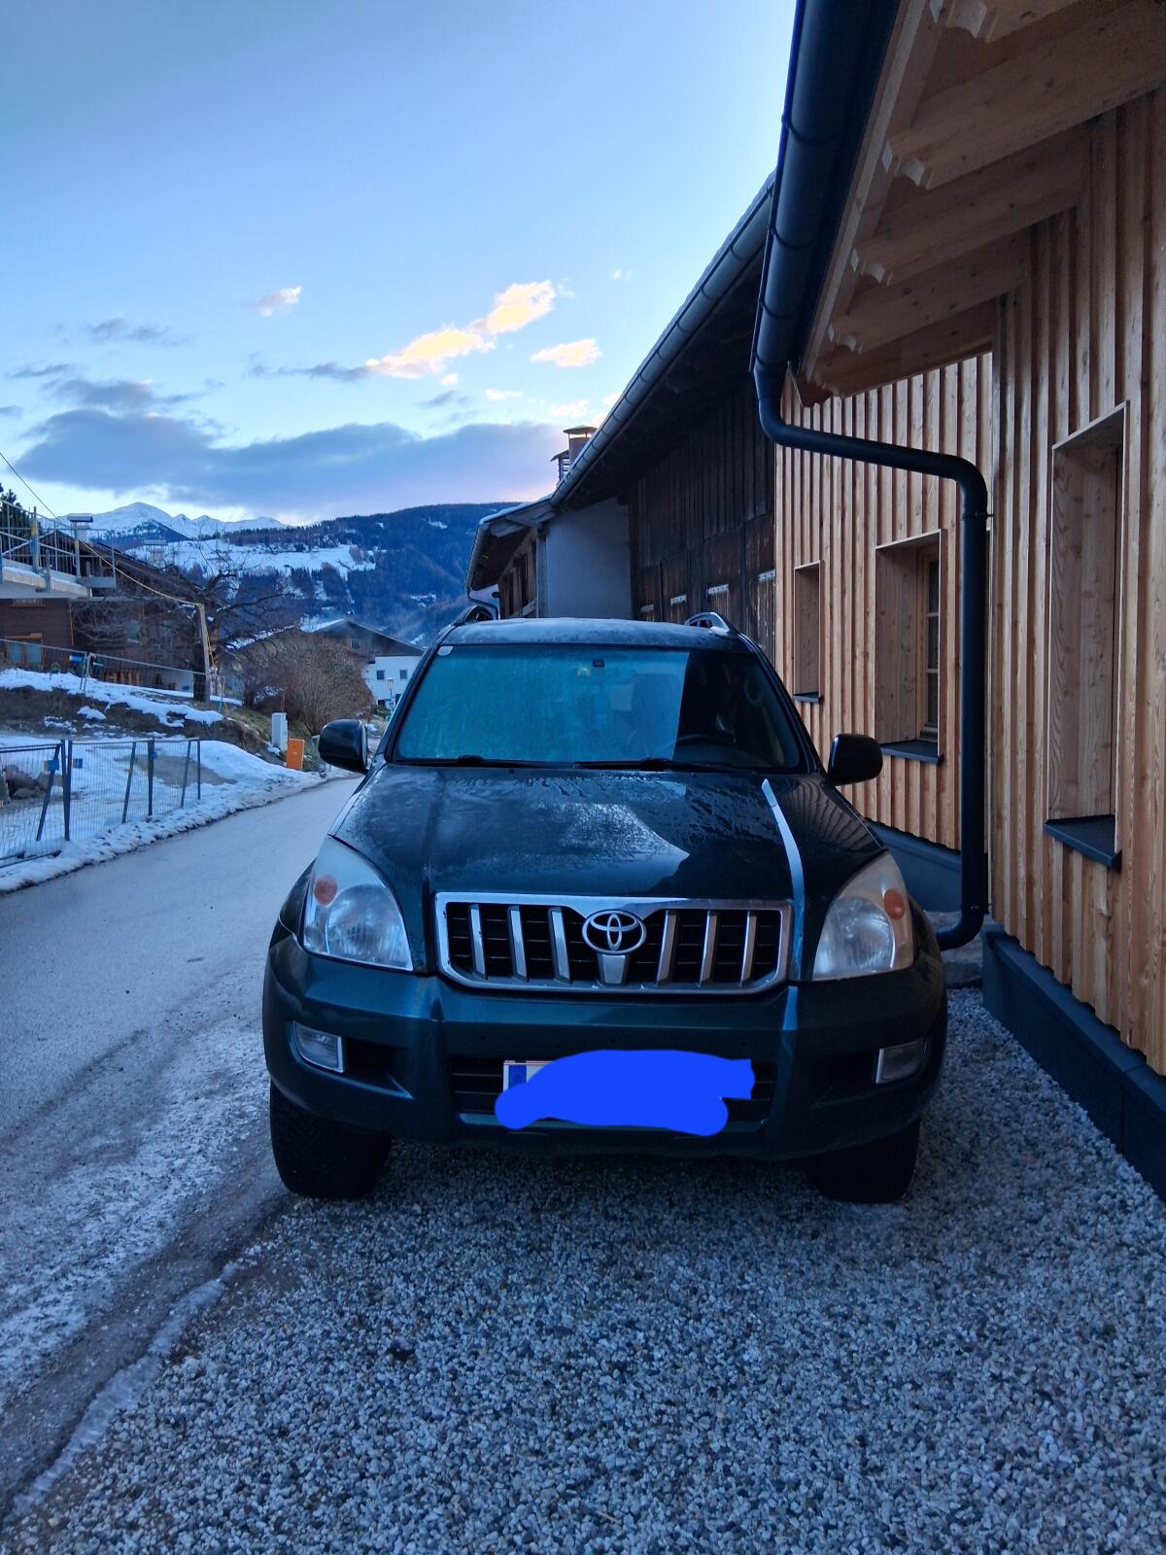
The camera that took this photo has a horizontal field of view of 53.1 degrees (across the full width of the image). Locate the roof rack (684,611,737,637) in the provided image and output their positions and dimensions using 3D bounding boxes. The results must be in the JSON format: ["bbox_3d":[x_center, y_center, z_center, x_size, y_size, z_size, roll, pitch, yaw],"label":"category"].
[{"bbox_3d":[0.607,-0.735,5.859,0.100,0.140,1.750,1,4,-1],"label":"roof rack"}]

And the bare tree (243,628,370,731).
[{"bbox_3d":[-9.500,-3.250,40.000,4.500,3.500,4.200,-2,5,-13],"label":"bare tree"}]

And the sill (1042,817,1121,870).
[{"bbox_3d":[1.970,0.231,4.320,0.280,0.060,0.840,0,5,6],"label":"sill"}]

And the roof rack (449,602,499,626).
[{"bbox_3d":[-0.512,-0.758,5.840,0.100,0.140,1.750,1,4,-1],"label":"roof rack"}]

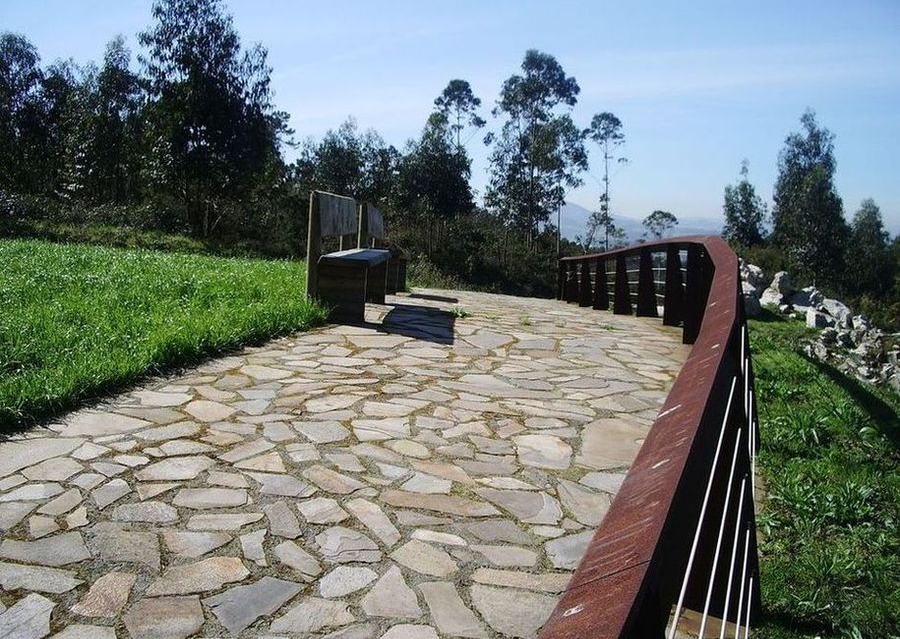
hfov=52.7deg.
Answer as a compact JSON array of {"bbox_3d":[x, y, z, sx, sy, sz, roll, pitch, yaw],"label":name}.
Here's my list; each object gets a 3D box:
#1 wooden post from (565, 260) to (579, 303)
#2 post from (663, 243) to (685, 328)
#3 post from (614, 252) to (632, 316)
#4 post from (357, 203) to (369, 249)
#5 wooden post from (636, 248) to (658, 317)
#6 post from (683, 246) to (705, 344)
[{"bbox_3d":[2.587,-0.803,19.200,0.240,0.910,0.120,1,6,2],"label":"wooden post"},{"bbox_3d":[2.524,-0.380,10.150,0.240,0.910,0.120,2,6,6],"label":"post"},{"bbox_3d":[2.596,-0.524,13.600,0.240,0.910,0.120,1,6,2],"label":"post"},{"bbox_3d":[-0.895,-0.726,9.300,0.090,0.900,0.100,1,6,0],"label":"post"},{"bbox_3d":[2.570,-0.474,11.800,0.240,0.910,0.120,1,6,2],"label":"wooden post"},{"bbox_3d":[2.296,-0.237,8.450,0.240,0.910,0.120,2,6,11],"label":"post"}]

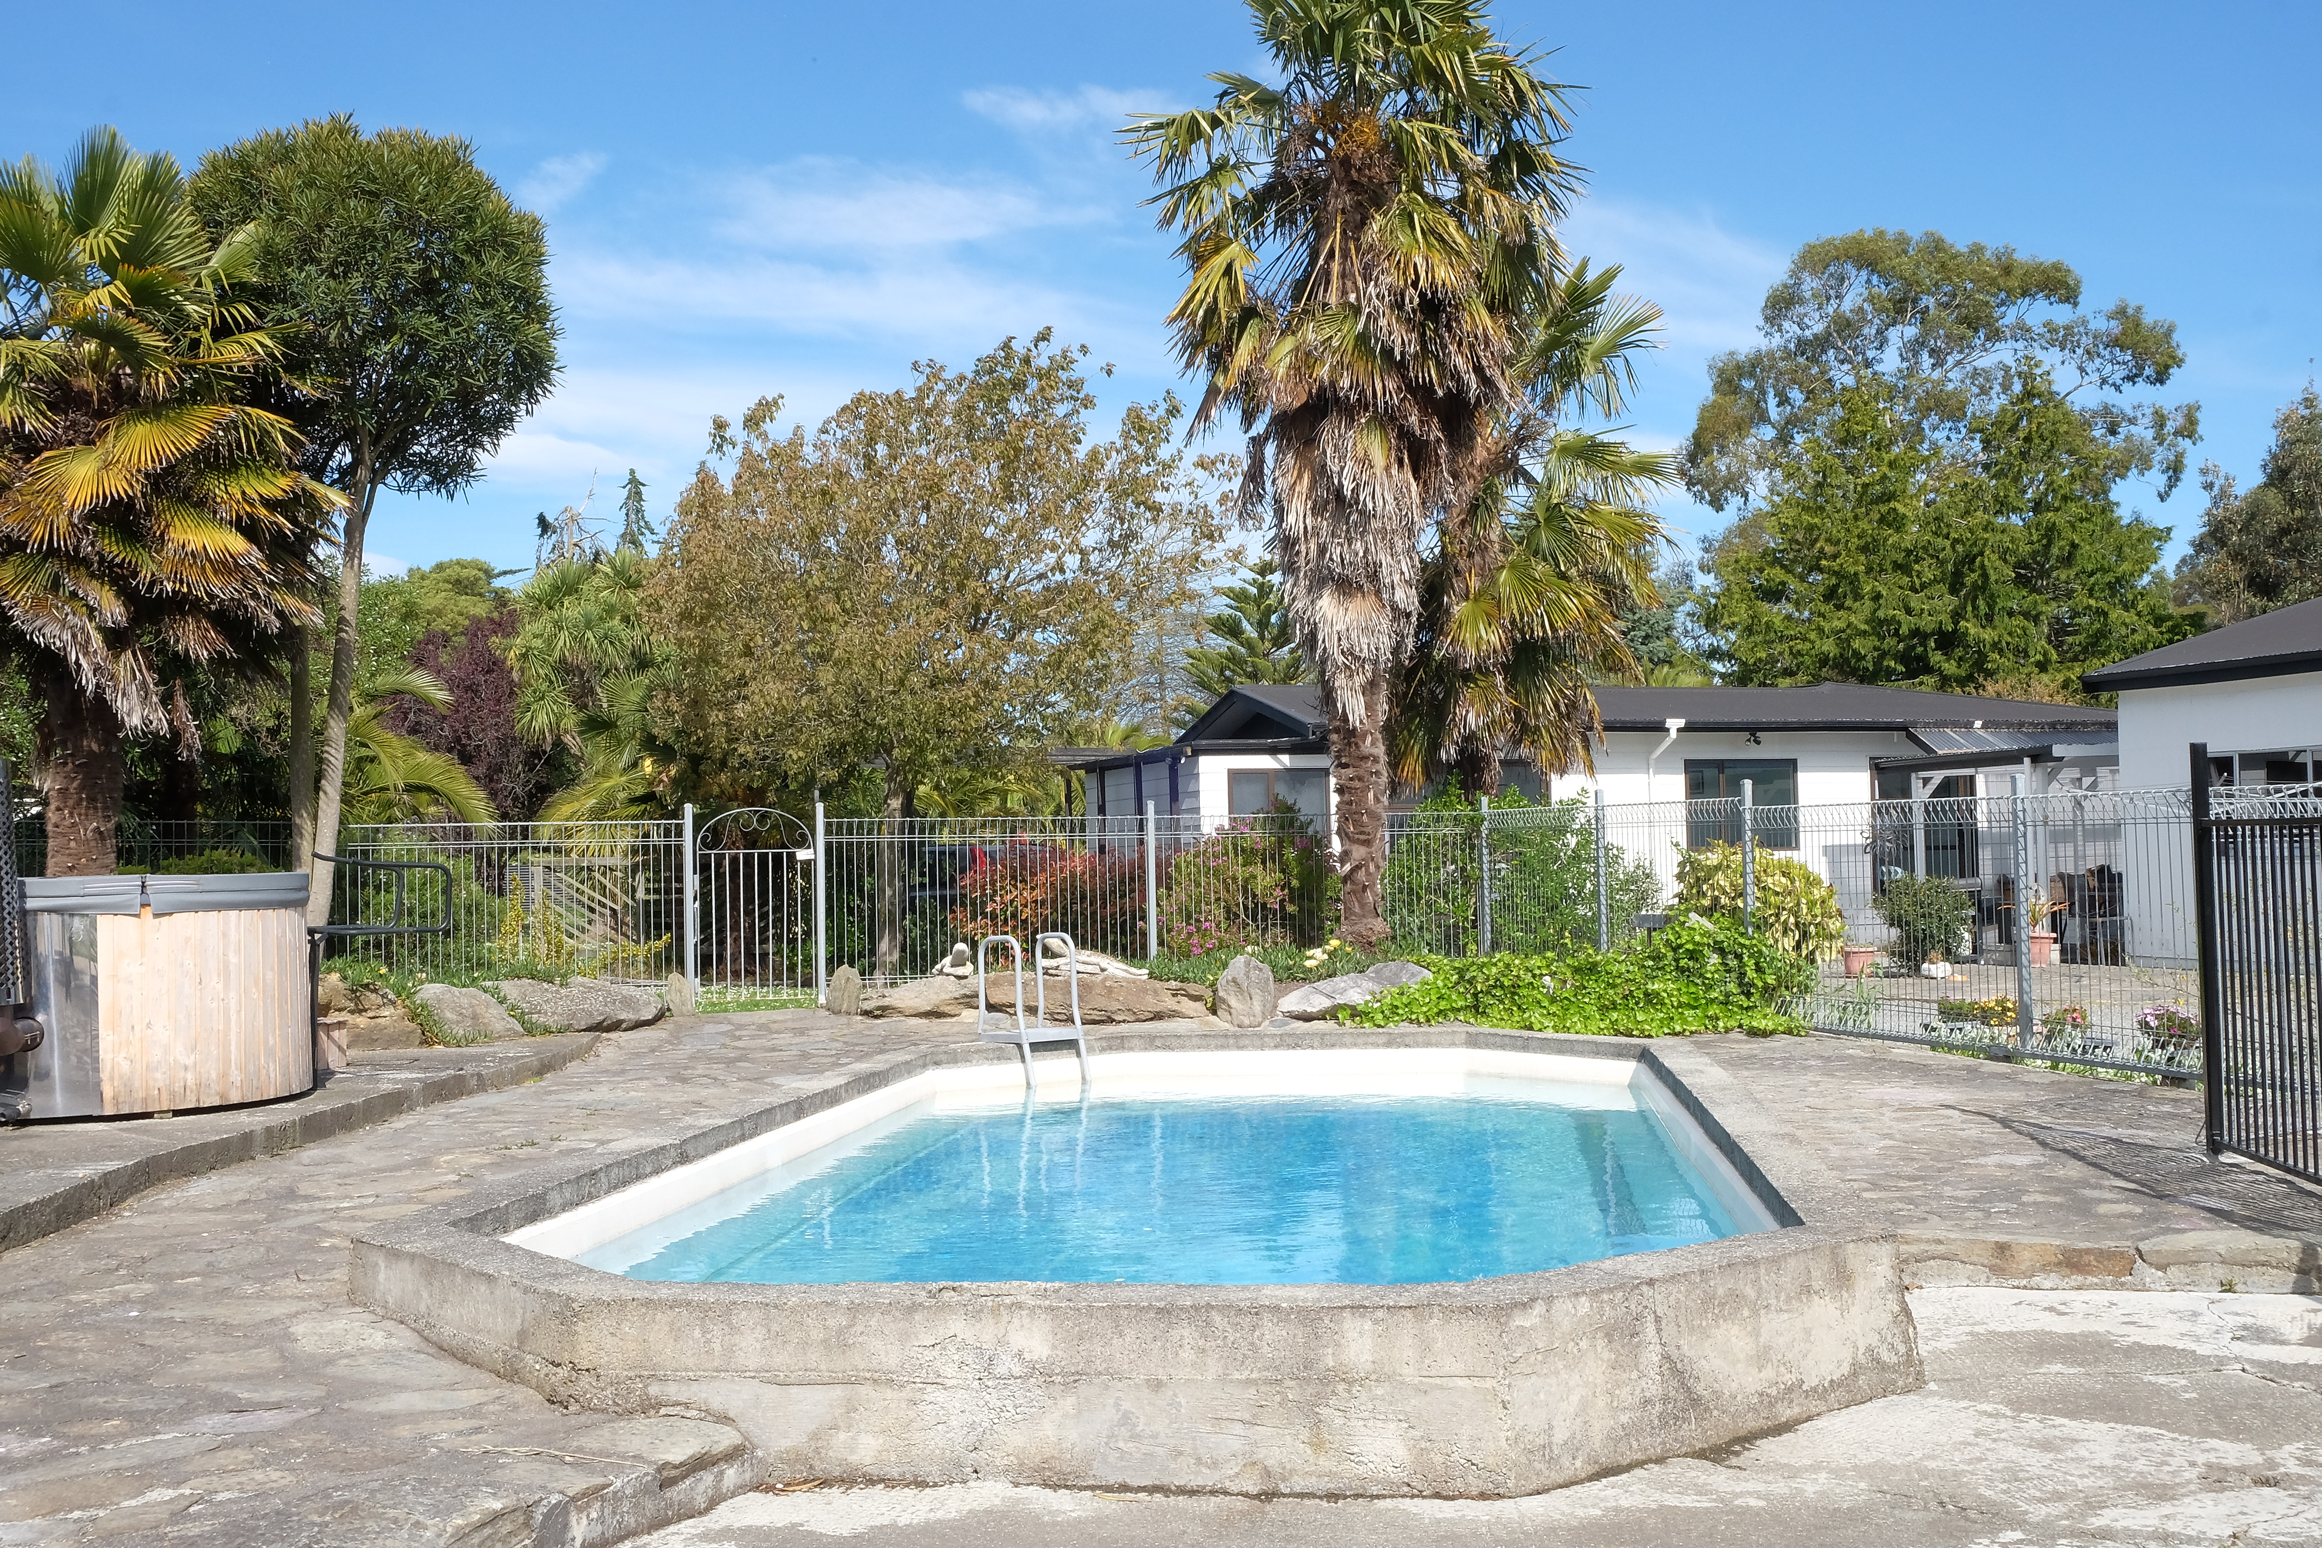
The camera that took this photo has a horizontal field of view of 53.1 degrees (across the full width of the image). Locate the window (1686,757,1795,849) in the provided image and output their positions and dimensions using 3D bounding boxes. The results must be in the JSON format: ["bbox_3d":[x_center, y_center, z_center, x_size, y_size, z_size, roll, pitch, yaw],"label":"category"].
[{"bbox_3d":[6.100,0.324,24.400,1.200,0.970,0.100,-1,-2,3],"label":"window"}]

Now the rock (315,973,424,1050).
[{"bbox_3d":[-4.439,1.324,13.015,0.680,0.408,0.500,-1,-2,0],"label":"rock"}]

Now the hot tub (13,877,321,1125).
[{"bbox_3d":[-4.878,0.949,10.512,1.980,1.000,1.980,-1,-2,0],"label":"hot tub"}]

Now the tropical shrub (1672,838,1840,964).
[{"bbox_3d":[3.792,0.939,14.776,1.050,1.024,1.000,-1,-2,0],"label":"tropical shrub"}]

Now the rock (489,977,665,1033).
[{"bbox_3d":[-3.793,1.499,15.100,1.080,0.380,0.580,0,-2,-18],"label":"rock"}]

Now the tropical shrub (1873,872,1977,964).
[{"bbox_3d":[7.105,1.351,21.600,0.960,0.900,0.920,-1,-2,0],"label":"tropical shrub"}]

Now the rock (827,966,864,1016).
[{"bbox_3d":[-2.075,1.429,15.262,0.250,0.304,0.200,-1,-2,0],"label":"rock"}]

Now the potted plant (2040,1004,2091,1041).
[{"bbox_3d":[4.946,1.360,12.700,0.290,0.240,0.280,-1,-2,0],"label":"potted plant"}]

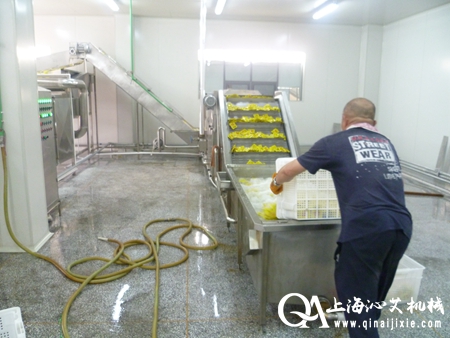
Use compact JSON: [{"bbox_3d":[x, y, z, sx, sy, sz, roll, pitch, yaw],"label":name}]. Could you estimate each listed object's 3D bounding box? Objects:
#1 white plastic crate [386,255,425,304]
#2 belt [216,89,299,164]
[{"bbox_3d":[1.270,0.837,3.020,0.410,0.295,0.580,0,12,-6],"label":"white plastic crate"},{"bbox_3d":[0.420,-0.507,4.743,0.950,1.000,1.050,0,12,-6],"label":"belt"}]

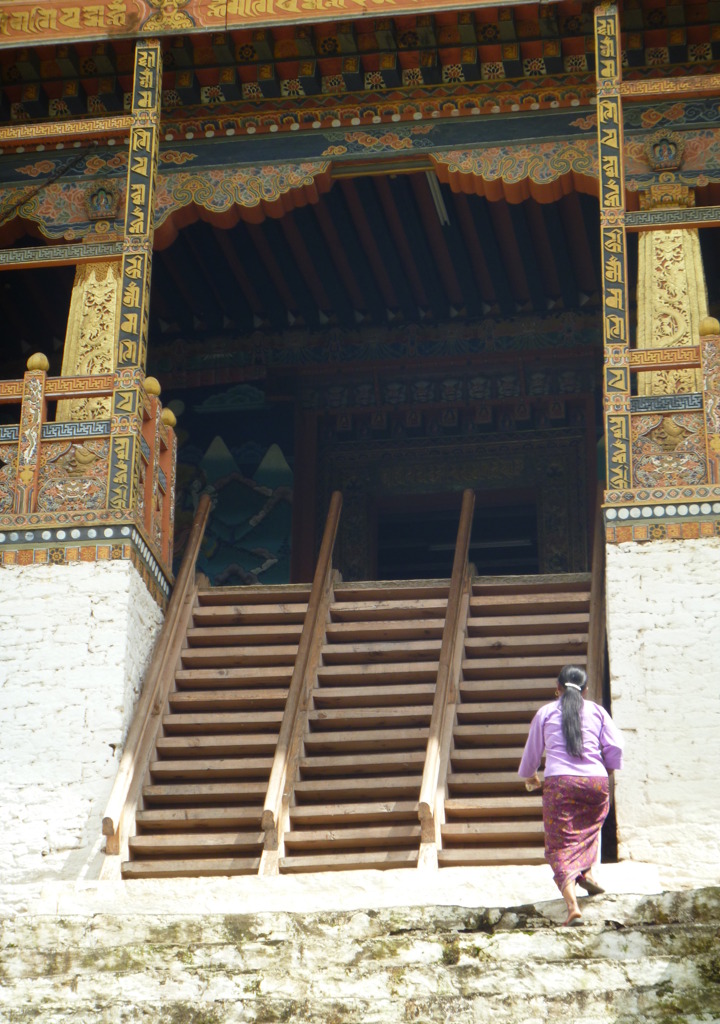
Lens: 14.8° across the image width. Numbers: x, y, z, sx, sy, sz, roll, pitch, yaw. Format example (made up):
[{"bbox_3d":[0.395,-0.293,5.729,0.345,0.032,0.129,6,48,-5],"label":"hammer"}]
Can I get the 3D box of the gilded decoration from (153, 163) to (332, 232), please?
[{"bbox_3d":[-0.791,-2.118,19.112,1.250,0.480,0.280,-3,-24,9],"label":"gilded decoration"}]

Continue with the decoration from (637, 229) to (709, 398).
[{"bbox_3d":[2.057,-1.188,18.214,0.470,1.360,0.380,-3,-24,9],"label":"decoration"}]

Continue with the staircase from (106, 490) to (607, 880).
[{"bbox_3d":[0.140,0.958,17.499,2.910,3.400,2.130,-3,-24,9],"label":"staircase"}]

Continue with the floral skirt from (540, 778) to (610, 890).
[{"bbox_3d":[1.186,1.756,15.235,0.380,0.690,0.360,-3,-24,9],"label":"floral skirt"}]

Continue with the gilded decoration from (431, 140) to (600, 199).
[{"bbox_3d":[1.051,-2.232,18.809,1.130,0.440,0.280,-3,-24,9],"label":"gilded decoration"}]

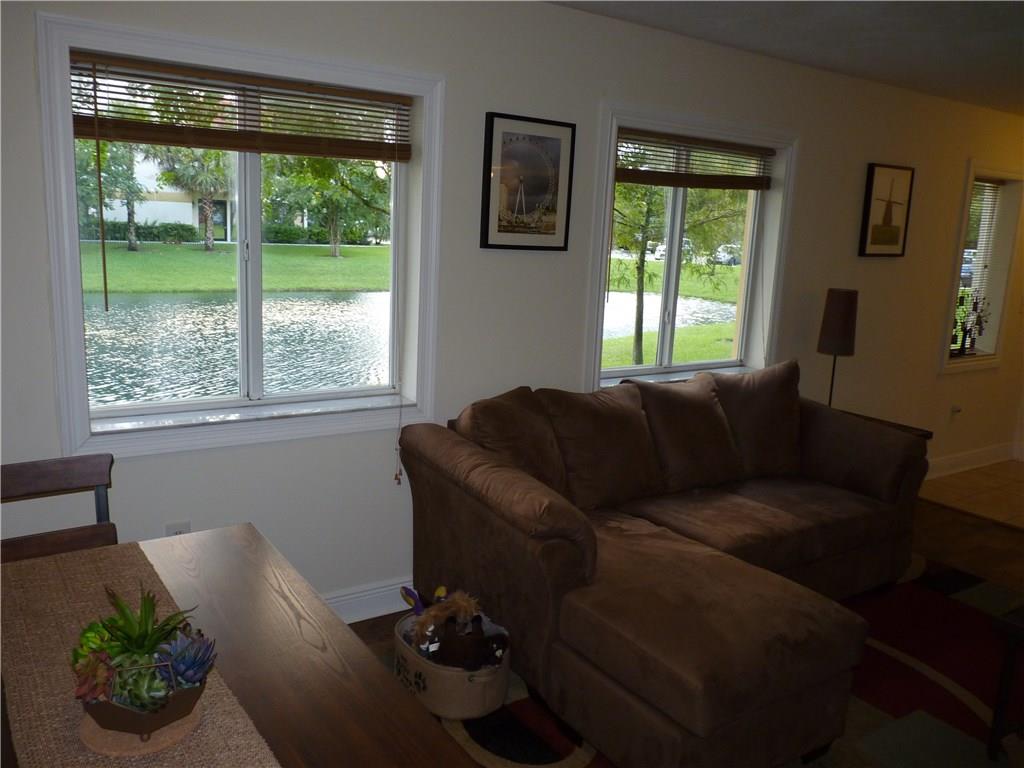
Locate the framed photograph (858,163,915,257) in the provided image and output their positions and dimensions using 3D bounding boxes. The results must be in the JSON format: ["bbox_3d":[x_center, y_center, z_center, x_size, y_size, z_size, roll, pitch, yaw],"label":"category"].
[{"bbox_3d":[2.148,-0.987,4.570,0.400,0.510,0.035,-4,13,-32],"label":"framed photograph"}]

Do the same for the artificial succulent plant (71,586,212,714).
[{"bbox_3d":[-0.609,0.429,1.328,0.215,0.170,0.195,-4,13,-32],"label":"artificial succulent plant"}]

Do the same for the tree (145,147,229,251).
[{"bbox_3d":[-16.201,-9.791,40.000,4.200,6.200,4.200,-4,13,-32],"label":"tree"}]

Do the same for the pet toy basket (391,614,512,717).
[{"bbox_3d":[-0.207,0.962,2.802,0.370,0.195,0.480,-4,13,-32],"label":"pet toy basket"}]

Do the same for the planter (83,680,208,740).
[{"bbox_3d":[-0.609,0.504,1.333,0.190,0.085,0.180,-4,13,-32],"label":"planter"}]

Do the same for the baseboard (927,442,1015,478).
[{"bbox_3d":[3.264,0.539,5.637,1.170,0.145,0.020,-4,13,-32],"label":"baseboard"}]

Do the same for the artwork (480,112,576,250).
[{"bbox_3d":[0.072,-0.813,3.263,0.410,0.515,0.035,-4,13,-32],"label":"artwork"}]

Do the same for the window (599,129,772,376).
[{"bbox_3d":[0.825,-0.601,3.989,1.100,1.180,0.150,-4,13,-32],"label":"window"}]

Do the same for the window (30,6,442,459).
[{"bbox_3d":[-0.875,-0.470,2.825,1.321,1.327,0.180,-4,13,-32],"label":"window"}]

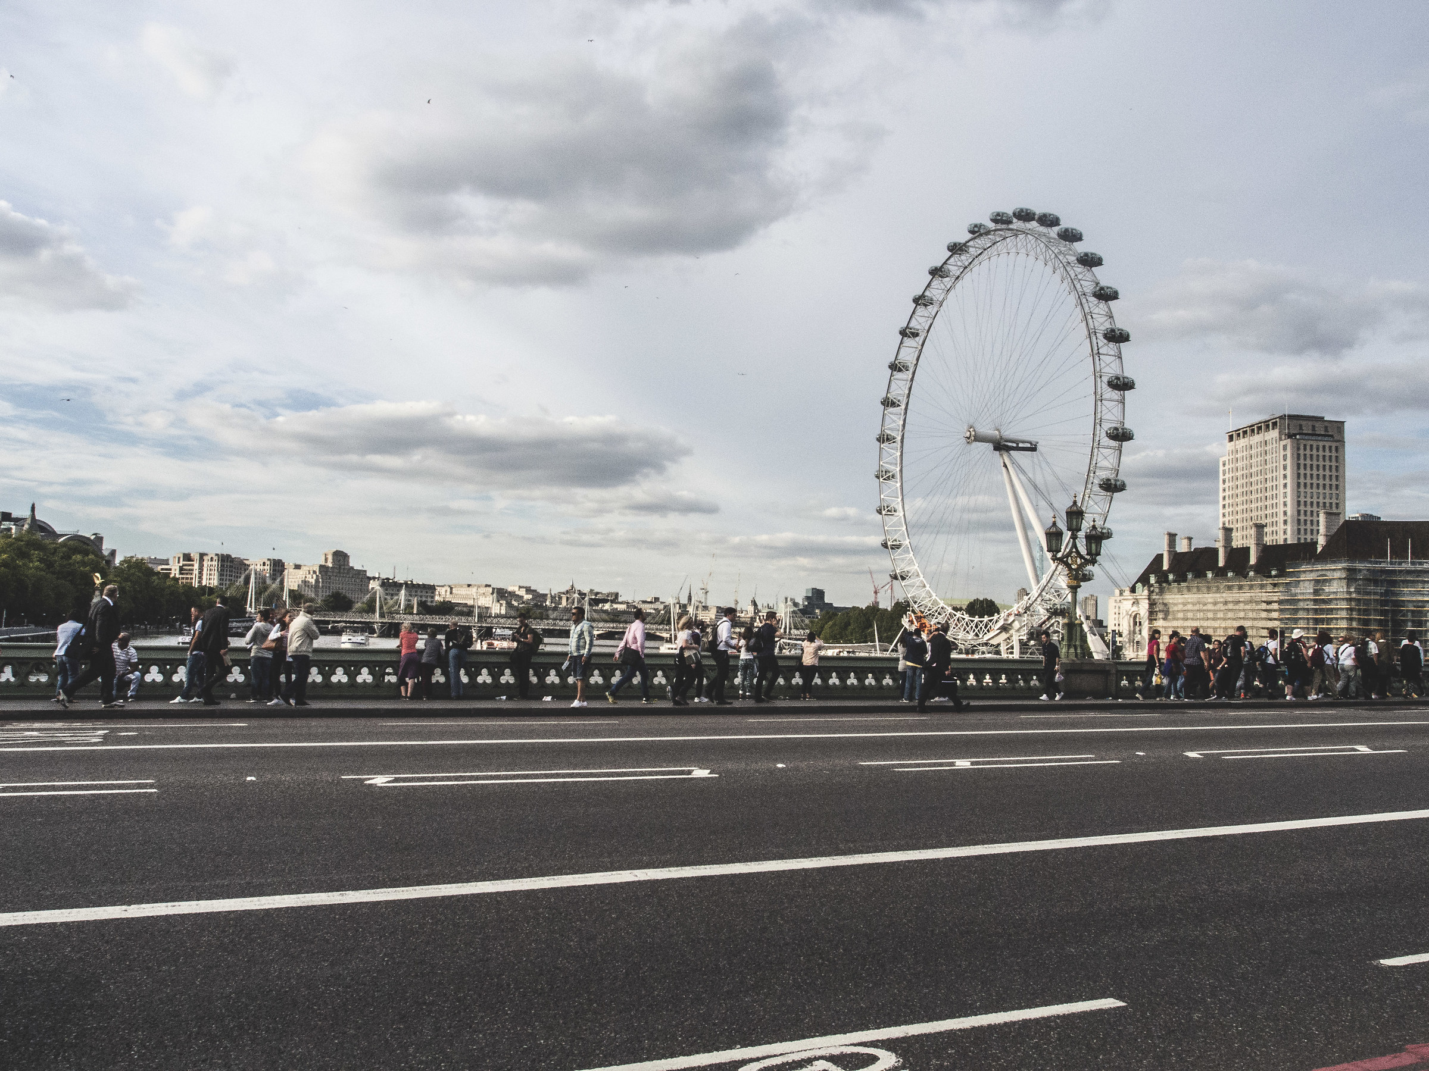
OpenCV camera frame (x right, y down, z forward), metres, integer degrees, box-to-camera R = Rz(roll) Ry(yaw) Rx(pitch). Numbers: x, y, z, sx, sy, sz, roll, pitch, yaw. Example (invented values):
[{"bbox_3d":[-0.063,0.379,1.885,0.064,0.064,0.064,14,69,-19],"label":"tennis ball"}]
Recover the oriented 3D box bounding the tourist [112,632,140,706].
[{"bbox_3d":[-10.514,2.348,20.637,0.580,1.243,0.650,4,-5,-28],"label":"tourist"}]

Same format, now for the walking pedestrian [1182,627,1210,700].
[{"bbox_3d":[11.406,3.037,27.400,0.500,1.733,0.530,4,-5,-24],"label":"walking pedestrian"}]

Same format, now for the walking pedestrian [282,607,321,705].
[{"bbox_3d":[-6.969,2.024,19.476,0.540,1.732,0.460,-2,-5,38],"label":"walking pedestrian"}]

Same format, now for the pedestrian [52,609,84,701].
[{"bbox_3d":[-10.466,1.943,18.700,0.460,1.503,0.450,2,-4,0],"label":"pedestrian"}]

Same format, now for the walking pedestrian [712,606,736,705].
[{"bbox_3d":[0.171,2.170,20.800,0.580,1.780,0.500,3,-4,-23],"label":"walking pedestrian"}]

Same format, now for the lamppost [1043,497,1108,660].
[{"bbox_3d":[8.905,1.032,28.500,1.750,4.050,0.800,3,-4,-23],"label":"lamppost"}]

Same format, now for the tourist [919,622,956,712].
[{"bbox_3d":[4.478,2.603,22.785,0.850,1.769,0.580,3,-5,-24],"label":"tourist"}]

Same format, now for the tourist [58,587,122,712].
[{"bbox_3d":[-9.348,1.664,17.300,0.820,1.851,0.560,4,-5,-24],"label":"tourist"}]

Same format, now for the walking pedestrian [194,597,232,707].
[{"bbox_3d":[-7.866,1.828,18.200,0.650,1.750,0.520,3,-4,-23],"label":"walking pedestrian"}]

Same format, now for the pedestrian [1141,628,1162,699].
[{"bbox_3d":[10.408,3.078,27.526,0.600,1.685,0.450,3,-5,-22],"label":"pedestrian"}]

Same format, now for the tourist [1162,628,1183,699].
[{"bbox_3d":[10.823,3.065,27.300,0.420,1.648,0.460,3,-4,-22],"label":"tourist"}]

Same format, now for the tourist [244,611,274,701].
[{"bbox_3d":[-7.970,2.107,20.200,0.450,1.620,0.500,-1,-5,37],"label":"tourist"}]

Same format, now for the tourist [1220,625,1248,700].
[{"bbox_3d":[12.395,3.052,27.600,0.580,1.759,0.540,4,-5,-26],"label":"tourist"}]

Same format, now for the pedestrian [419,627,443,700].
[{"bbox_3d":[-5.386,2.422,22.000,0.460,1.440,0.550,3,-4,-14],"label":"pedestrian"}]

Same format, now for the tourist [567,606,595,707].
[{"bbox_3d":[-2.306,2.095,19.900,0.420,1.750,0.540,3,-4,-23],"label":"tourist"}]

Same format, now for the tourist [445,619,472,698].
[{"bbox_3d":[-4.931,2.385,22.200,0.500,1.512,0.550,4,-5,-30],"label":"tourist"}]

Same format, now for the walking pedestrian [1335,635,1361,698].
[{"bbox_3d":[15.840,3.294,28.900,0.500,1.610,0.500,3,-4,-23],"label":"walking pedestrian"}]

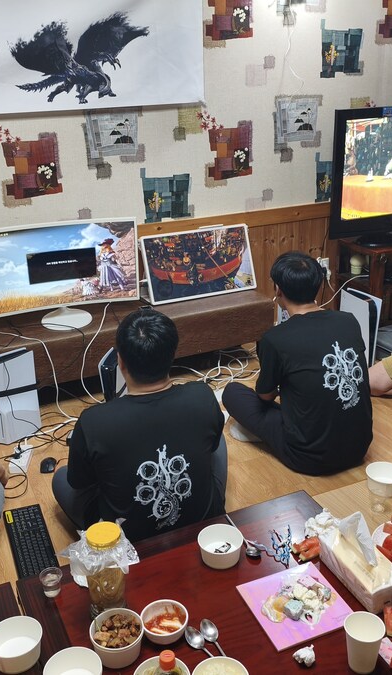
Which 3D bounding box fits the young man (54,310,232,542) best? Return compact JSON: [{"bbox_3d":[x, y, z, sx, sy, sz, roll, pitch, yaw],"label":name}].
[{"bbox_3d":[-0.176,0.280,2.392,0.660,0.860,0.660,-10,23,-21],"label":"young man"}]

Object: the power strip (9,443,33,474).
[{"bbox_3d":[-0.758,0.521,2.940,0.065,0.042,0.200,-3,22,-3],"label":"power strip"}]

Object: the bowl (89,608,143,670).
[{"bbox_3d":[-0.181,0.704,1.575,0.123,0.065,0.123,-2,22,1],"label":"bowl"}]

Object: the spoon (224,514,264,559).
[{"bbox_3d":[0.133,0.555,1.886,0.042,0.028,0.210,-10,22,-21],"label":"spoon"}]

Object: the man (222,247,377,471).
[{"bbox_3d":[0.459,0.060,2.896,0.640,0.860,0.670,-11,24,-22],"label":"man"}]

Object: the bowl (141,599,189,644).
[{"bbox_3d":[-0.073,0.669,1.579,0.111,0.046,0.111,-2,20,1],"label":"bowl"}]

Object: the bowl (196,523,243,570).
[{"bbox_3d":[0.069,0.581,1.865,0.123,0.062,0.123,-1,22,2],"label":"bowl"}]

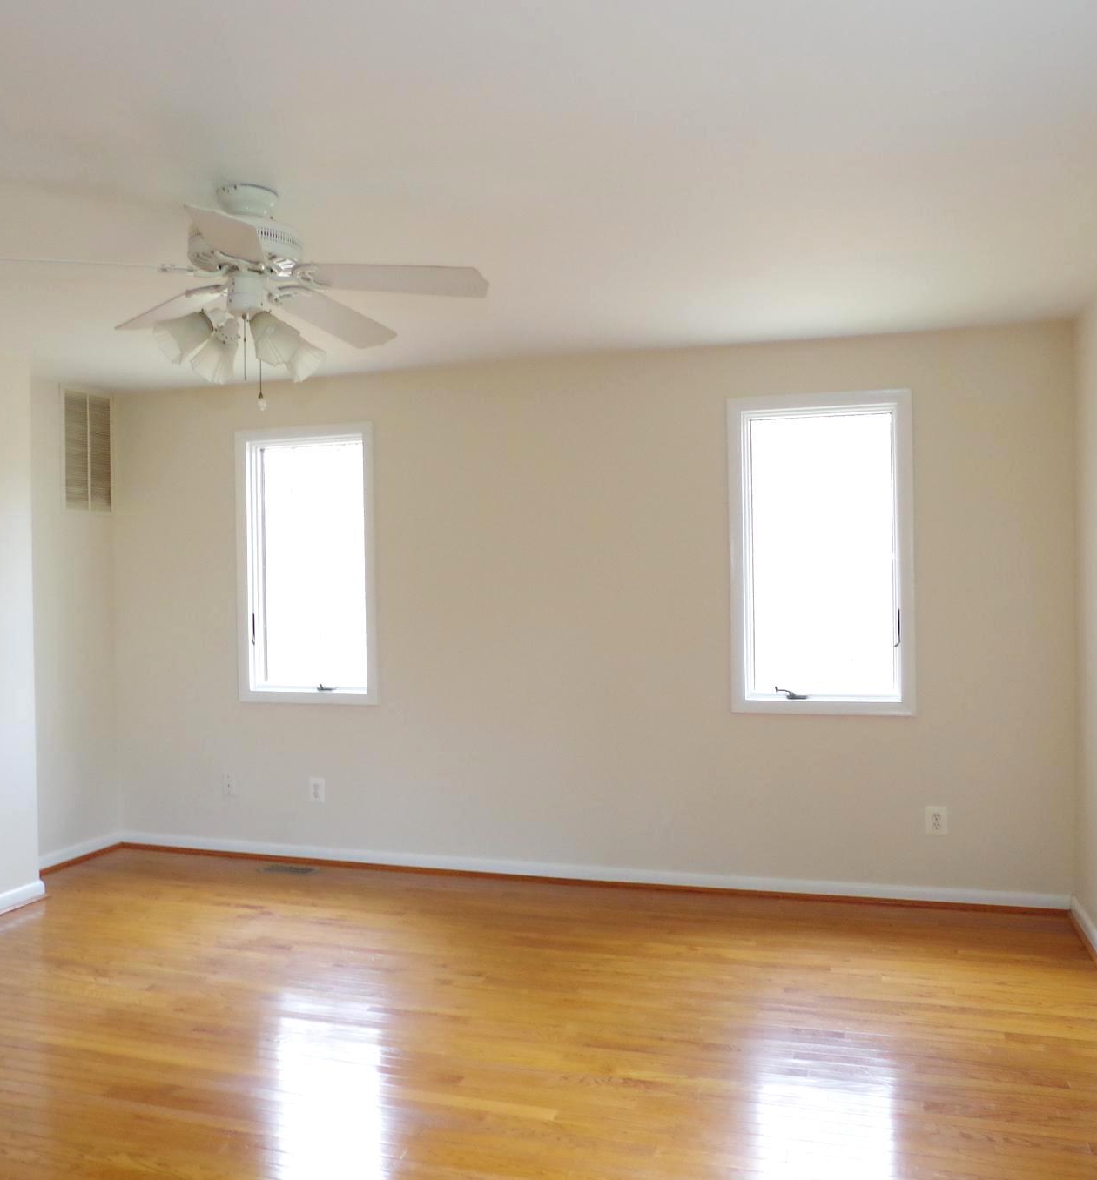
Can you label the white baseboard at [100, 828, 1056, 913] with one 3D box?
[{"bbox_3d":[-0.063,1.323,4.937,4.631,0.088,0.025,-1,0,17],"label":"white baseboard"}]

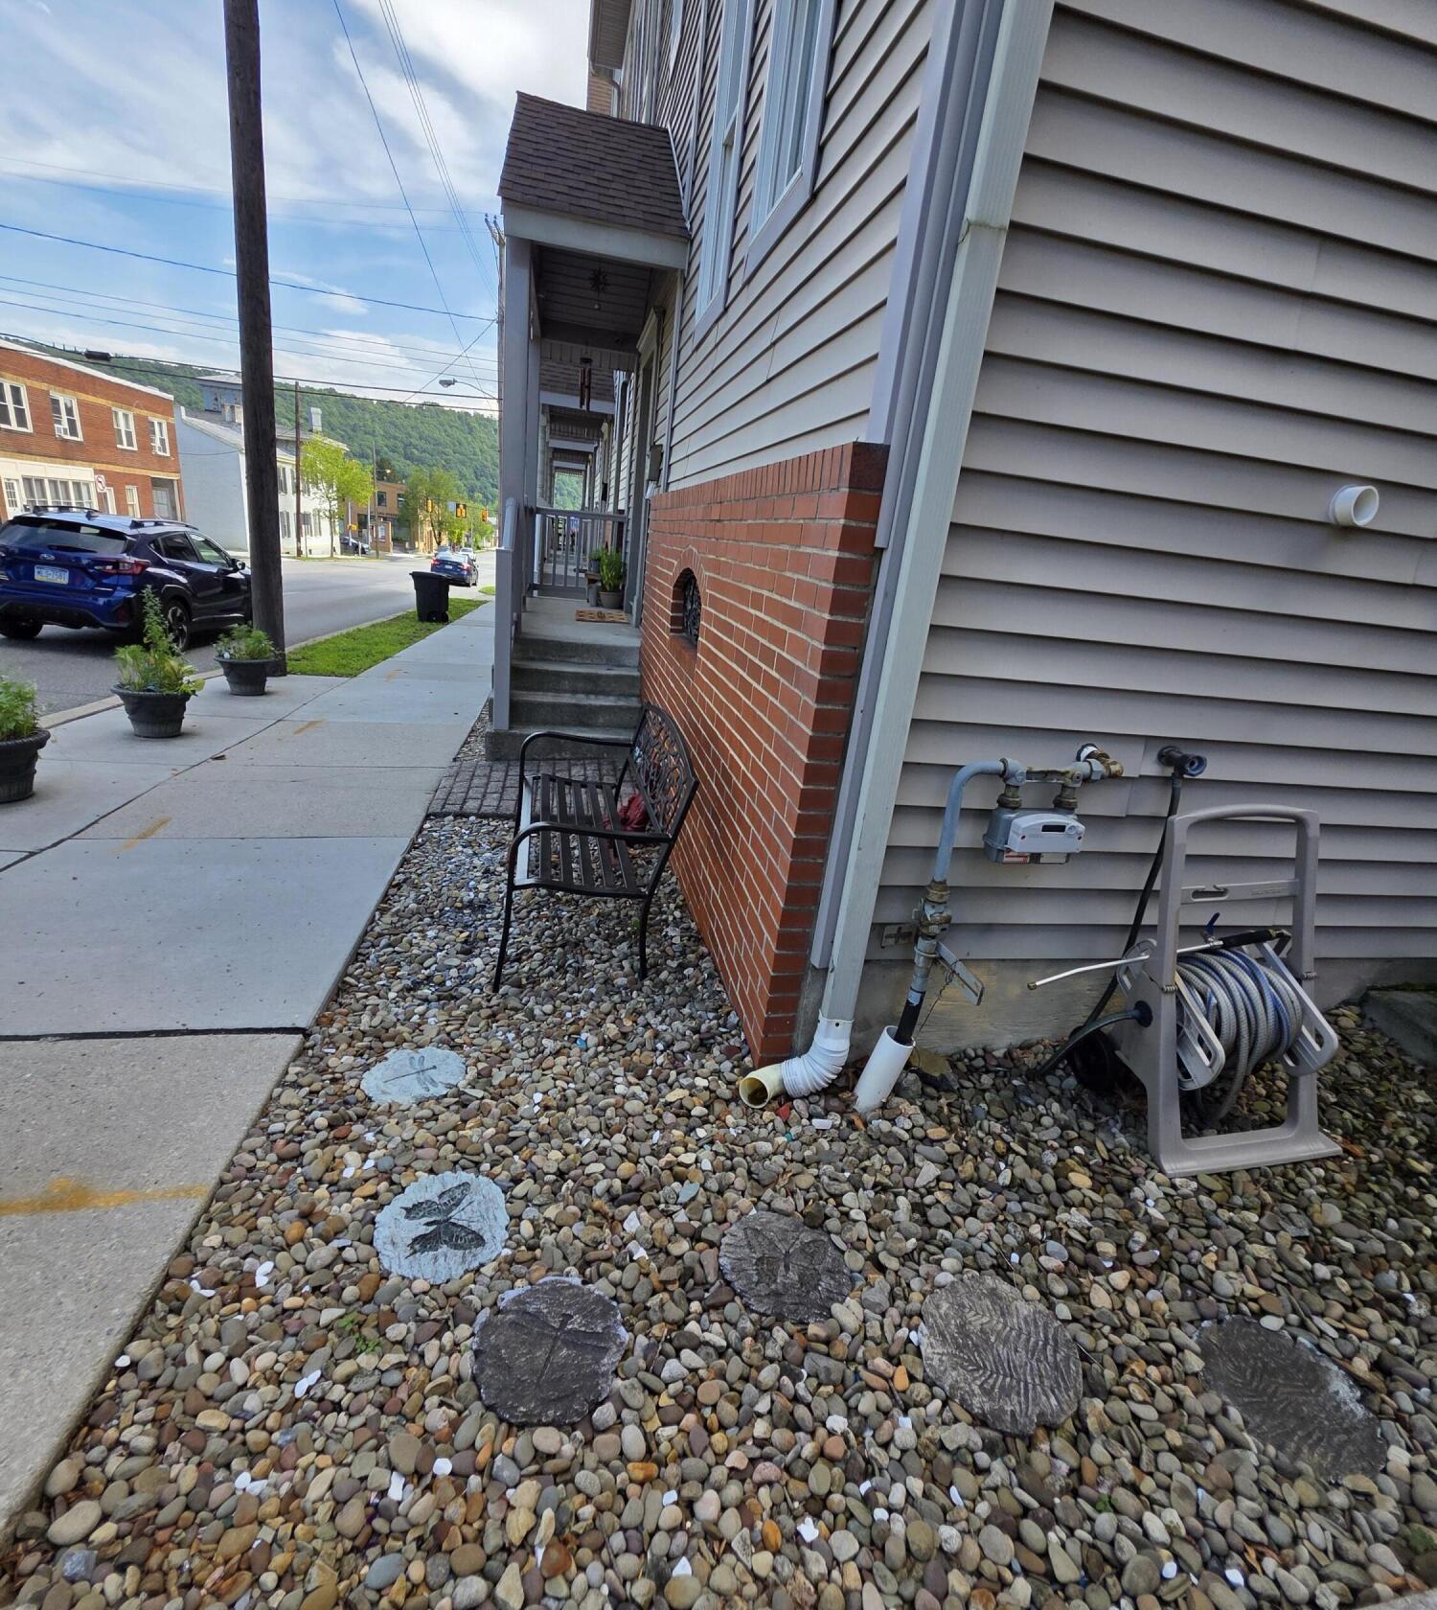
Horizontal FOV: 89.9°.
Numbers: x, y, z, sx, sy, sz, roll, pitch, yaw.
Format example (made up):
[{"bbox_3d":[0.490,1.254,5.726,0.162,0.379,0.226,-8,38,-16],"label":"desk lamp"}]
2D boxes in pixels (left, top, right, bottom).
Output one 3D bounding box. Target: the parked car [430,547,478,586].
[{"bbox_3d":[-12.902,-11.686,35.500,1.830,1.470,4.700,2,18,-13],"label":"parked car"}]

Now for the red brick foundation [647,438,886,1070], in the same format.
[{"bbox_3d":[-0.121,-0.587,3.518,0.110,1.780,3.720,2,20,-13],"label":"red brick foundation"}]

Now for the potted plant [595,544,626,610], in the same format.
[{"bbox_3d":[-1.179,-2.516,7.962,0.340,0.700,0.340,2,21,-13],"label":"potted plant"}]

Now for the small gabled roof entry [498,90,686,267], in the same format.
[{"bbox_3d":[-0.988,-4.612,5.621,1.170,1.320,2.950,2,21,-13],"label":"small gabled roof entry"}]

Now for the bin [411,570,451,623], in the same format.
[{"bbox_3d":[-6.387,-4.617,16.000,0.800,1.070,0.680,5,20,-5],"label":"bin"}]

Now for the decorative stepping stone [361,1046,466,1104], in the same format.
[{"bbox_3d":[-0.807,0.725,1.909,0.252,0.040,0.252,2,17,-13],"label":"decorative stepping stone"}]

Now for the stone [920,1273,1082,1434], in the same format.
[{"bbox_3d":[0.528,1.028,1.350,0.305,0.040,0.305,2,17,-13],"label":"stone"}]

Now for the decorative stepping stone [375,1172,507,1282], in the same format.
[{"bbox_3d":[-0.571,0.875,1.482,0.262,0.040,0.262,2,17,-13],"label":"decorative stepping stone"}]

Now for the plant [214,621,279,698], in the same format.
[{"bbox_3d":[-4.375,-1.349,6.649,0.480,0.640,0.480,2,21,-13],"label":"plant"}]

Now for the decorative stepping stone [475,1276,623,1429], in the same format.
[{"bbox_3d":[-0.295,0.967,1.268,0.260,0.040,0.260,2,17,-13],"label":"decorative stepping stone"}]

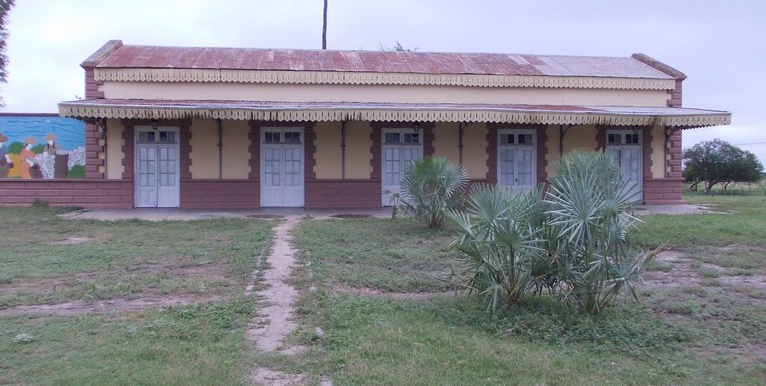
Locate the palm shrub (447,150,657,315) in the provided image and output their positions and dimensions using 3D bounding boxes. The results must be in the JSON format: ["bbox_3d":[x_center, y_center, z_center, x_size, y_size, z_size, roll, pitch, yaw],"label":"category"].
[{"bbox_3d":[1.872,0.444,7.050,2.231,1.741,1.750,0,1,0],"label":"palm shrub"}]

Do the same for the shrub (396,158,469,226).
[{"bbox_3d":[1.402,-0.014,17.200,1.944,1.944,1.800,0,1,0],"label":"shrub"}]

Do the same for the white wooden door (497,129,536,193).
[{"bbox_3d":[5.462,-1.040,25.193,1.649,3.050,0.130,0,1,-8],"label":"white wooden door"}]

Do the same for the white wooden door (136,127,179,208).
[{"bbox_3d":[-8.483,-0.956,23.300,1.649,3.050,0.130,0,1,-8],"label":"white wooden door"}]

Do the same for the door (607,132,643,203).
[{"bbox_3d":[10.071,-1.068,25.819,1.649,3.050,0.130,0,1,-8],"label":"door"}]

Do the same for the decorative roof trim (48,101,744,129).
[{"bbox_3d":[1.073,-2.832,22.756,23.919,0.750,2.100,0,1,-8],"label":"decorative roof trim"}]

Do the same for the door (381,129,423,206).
[{"bbox_3d":[0.791,-1.012,24.559,1.649,3.050,0.130,0,1,-8],"label":"door"}]

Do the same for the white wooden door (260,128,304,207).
[{"bbox_3d":[-3.870,-0.984,23.927,1.649,3.050,0.130,0,1,-8],"label":"white wooden door"}]

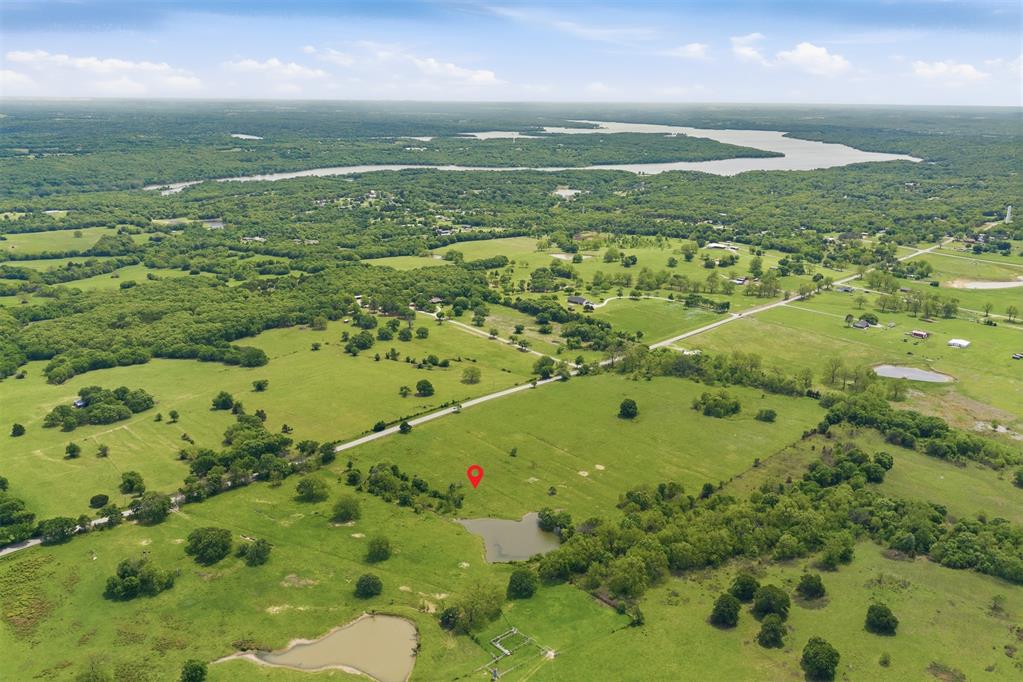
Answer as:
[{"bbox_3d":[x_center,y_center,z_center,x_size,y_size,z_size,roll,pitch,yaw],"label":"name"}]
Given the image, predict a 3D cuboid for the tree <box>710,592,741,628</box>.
[{"bbox_3d":[84.154,104.244,310.048,10.770,10.500,10.770,0,17,0],"label":"tree"}]

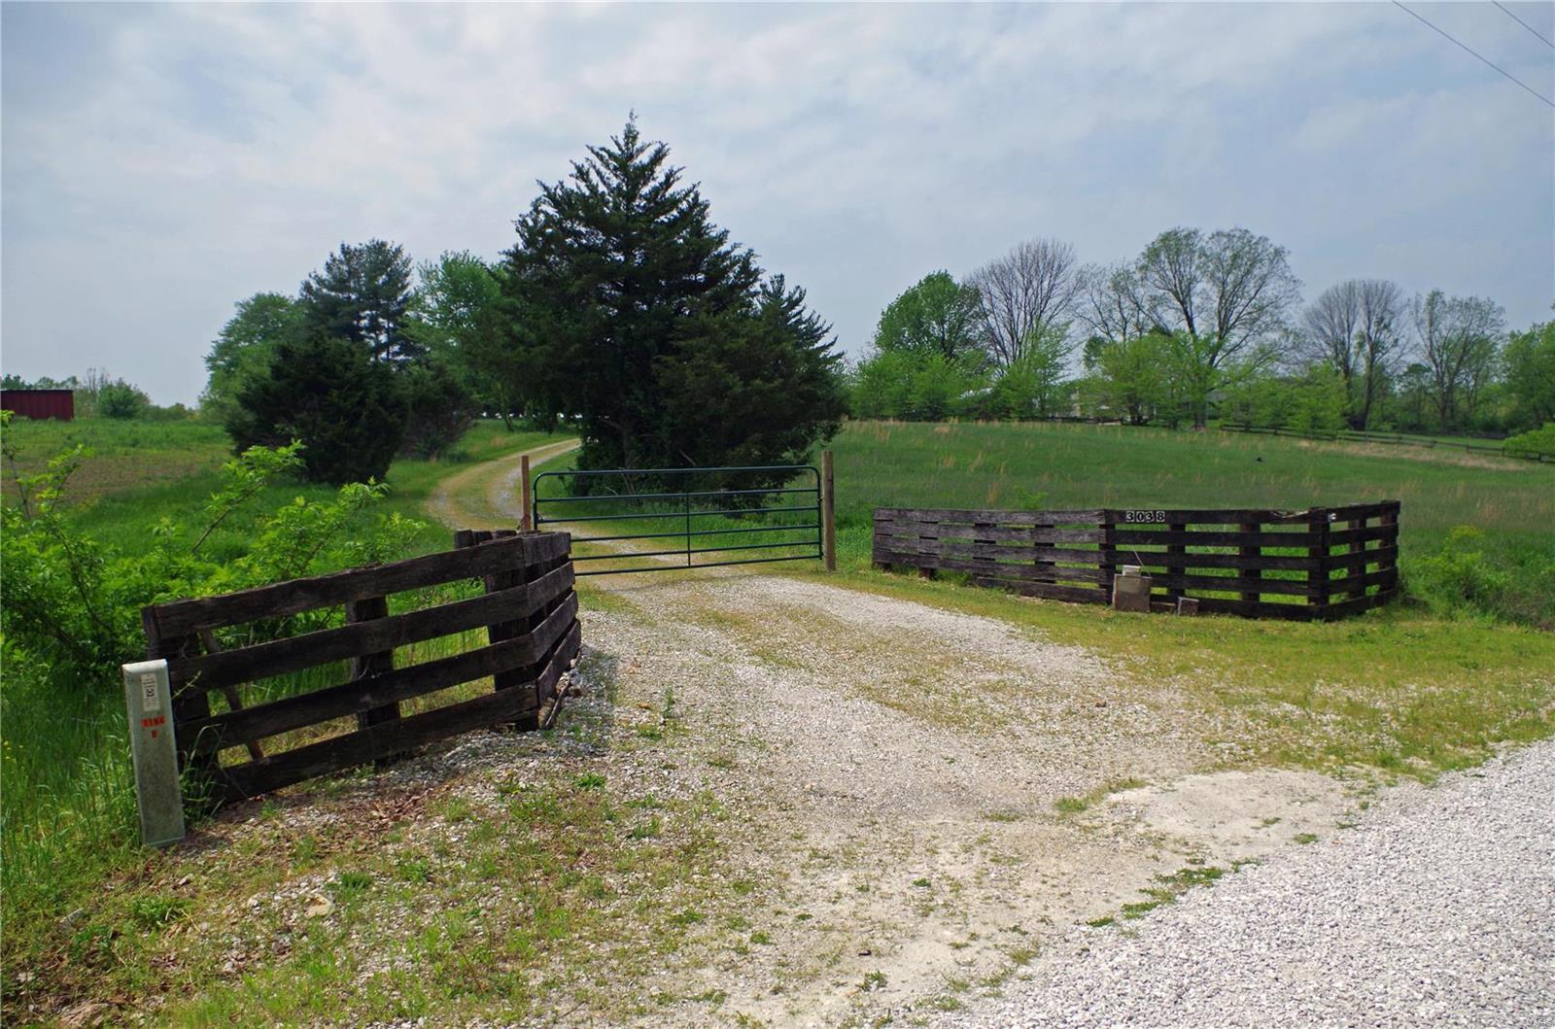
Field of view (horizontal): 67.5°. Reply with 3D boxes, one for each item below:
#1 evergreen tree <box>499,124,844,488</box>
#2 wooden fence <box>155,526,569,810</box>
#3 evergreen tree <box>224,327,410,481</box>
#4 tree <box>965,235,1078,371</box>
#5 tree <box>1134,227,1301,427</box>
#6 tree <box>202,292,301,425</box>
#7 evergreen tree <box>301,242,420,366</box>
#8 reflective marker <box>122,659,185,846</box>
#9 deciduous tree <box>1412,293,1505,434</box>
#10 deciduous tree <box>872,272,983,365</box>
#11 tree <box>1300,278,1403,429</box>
[{"bbox_3d":[-2.424,-4.894,27.000,7.385,8.170,6.646,-2,6,-5],"label":"evergreen tree"},{"bbox_3d":[-1.621,0.642,6.527,1.106,0.980,3.472,1,6,22],"label":"wooden fence"},{"bbox_3d":[-12.430,-2.929,31.500,4.486,4.096,4.261,-4,6,-21],"label":"evergreen tree"},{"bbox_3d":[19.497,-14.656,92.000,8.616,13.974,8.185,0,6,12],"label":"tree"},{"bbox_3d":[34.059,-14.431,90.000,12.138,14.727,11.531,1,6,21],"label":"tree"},{"bbox_3d":[-32.358,-9.627,72.000,5.847,8.051,5.555,-4,6,-24],"label":"tree"},{"bbox_3d":[-26.652,-11.518,74.000,6.970,11.686,6.621,-3,6,-20],"label":"evergreen tree"},{"bbox_3d":[-2.394,0.905,4.462,0.150,0.700,0.100,-7,7,-33],"label":"reflective marker"},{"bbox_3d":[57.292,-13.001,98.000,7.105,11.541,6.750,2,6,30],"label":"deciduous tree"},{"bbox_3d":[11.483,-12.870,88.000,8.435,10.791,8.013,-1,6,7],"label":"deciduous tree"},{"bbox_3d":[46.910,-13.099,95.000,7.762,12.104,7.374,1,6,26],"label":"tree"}]

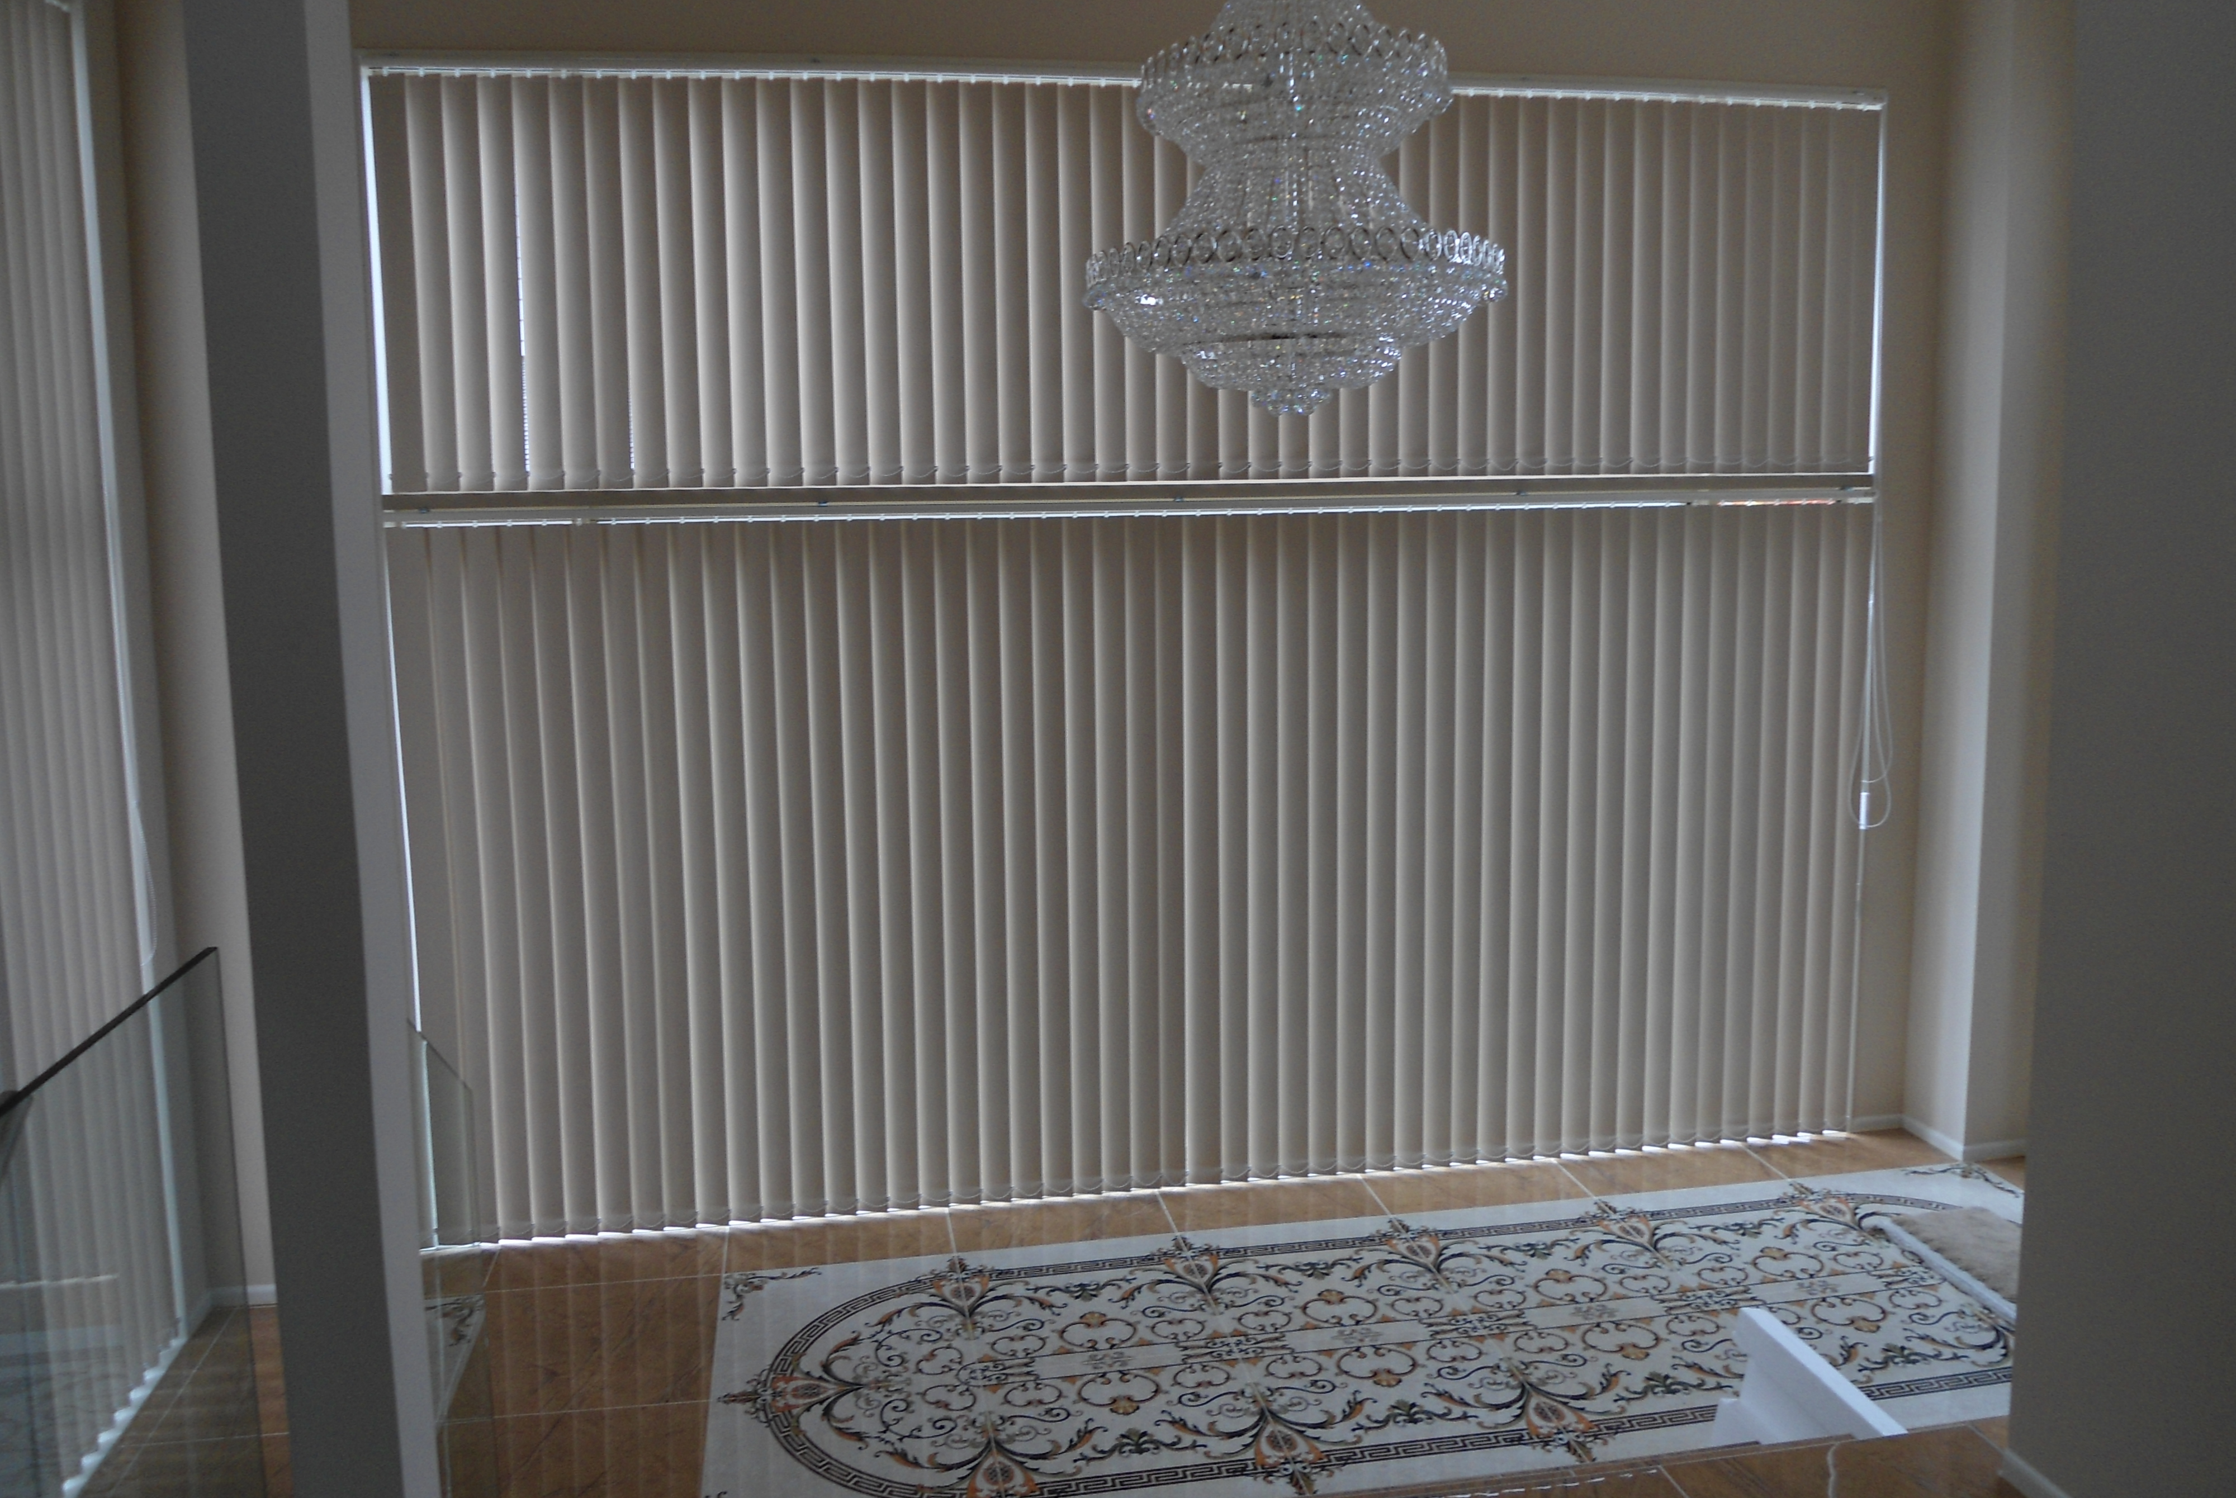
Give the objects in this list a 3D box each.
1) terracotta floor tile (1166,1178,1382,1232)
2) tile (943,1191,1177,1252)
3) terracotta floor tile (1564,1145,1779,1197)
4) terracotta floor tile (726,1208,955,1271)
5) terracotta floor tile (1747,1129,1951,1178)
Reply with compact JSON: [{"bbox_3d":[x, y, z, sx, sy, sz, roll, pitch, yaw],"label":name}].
[{"bbox_3d":[0.437,1.288,4.727,0.600,0.010,0.291,-2,8,-10],"label":"terracotta floor tile"},{"bbox_3d":[-0.154,1.311,4.626,0.600,0.010,0.291,-2,8,-10],"label":"tile"},{"bbox_3d":[1.619,1.241,4.930,0.600,0.010,0.291,-2,8,-10],"label":"terracotta floor tile"},{"bbox_3d":[-0.745,1.335,4.525,0.600,0.010,0.291,-2,8,-10],"label":"terracotta floor tile"},{"bbox_3d":[2.195,1.218,5.028,0.570,0.010,0.291,-2,8,-10],"label":"terracotta floor tile"}]

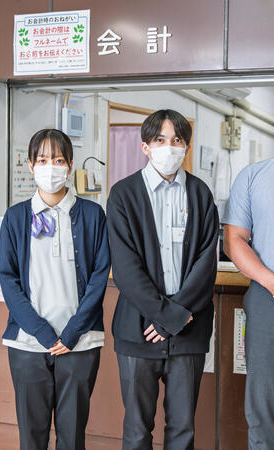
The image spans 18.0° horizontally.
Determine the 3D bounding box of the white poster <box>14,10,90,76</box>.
[{"bbox_3d":[-0.421,-0.888,4.237,0.420,0.297,0.010,2,2,23],"label":"white poster"}]

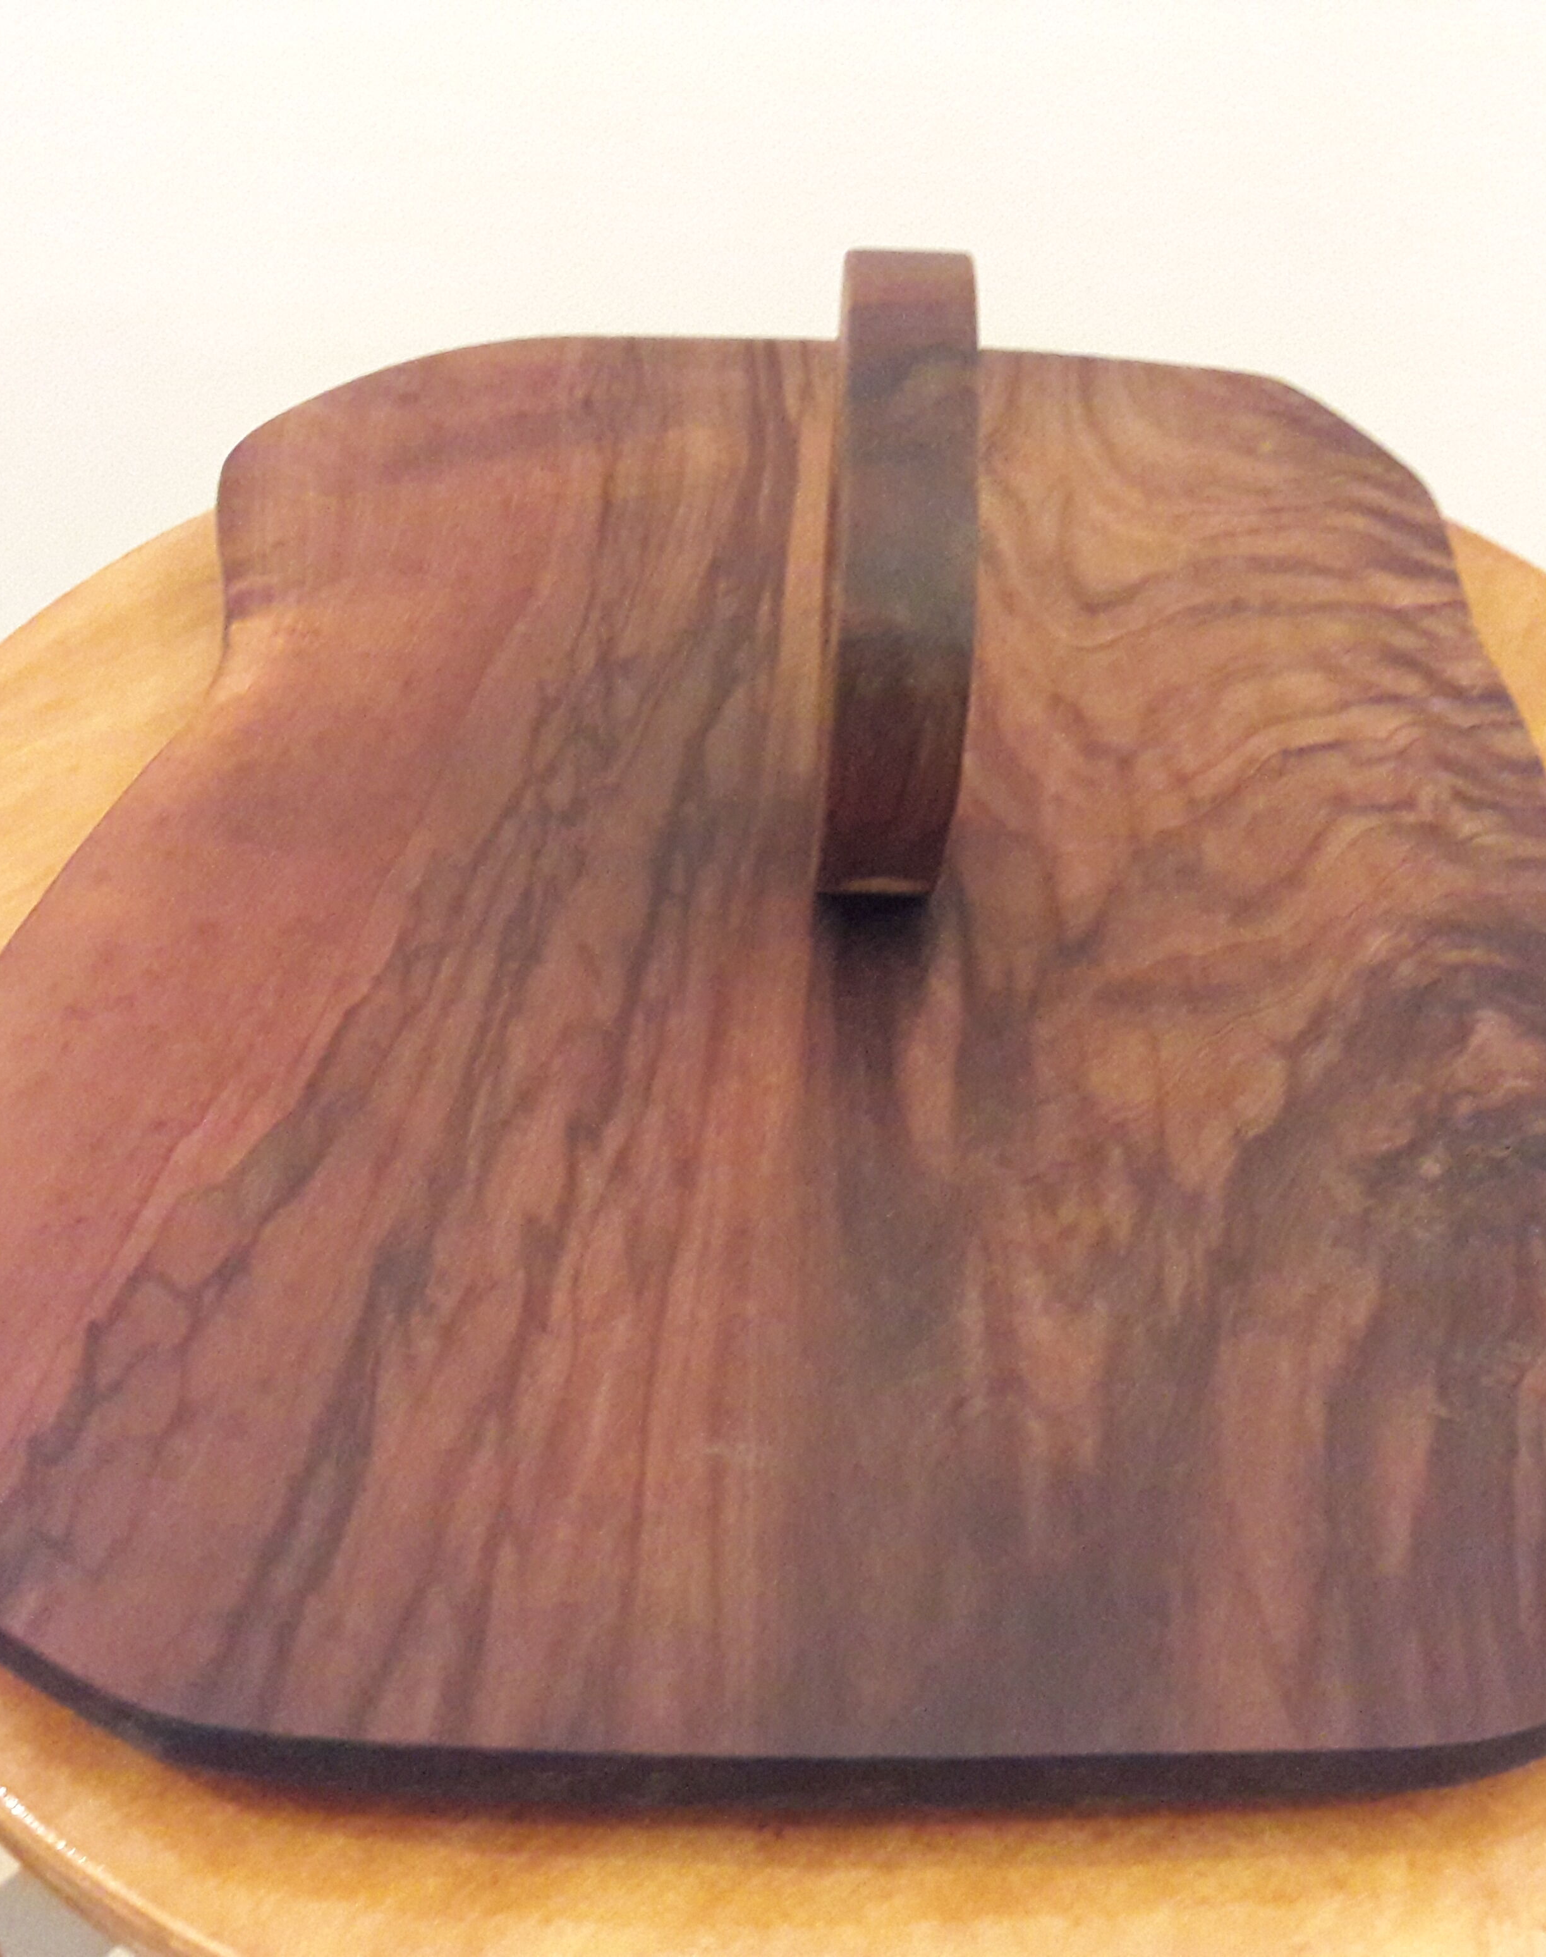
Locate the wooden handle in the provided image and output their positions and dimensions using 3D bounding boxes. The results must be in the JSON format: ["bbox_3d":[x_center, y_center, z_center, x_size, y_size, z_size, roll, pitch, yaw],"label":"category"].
[{"bbox_3d":[0.020,-0.073,0.351,0.020,0.071,0.108,3,47,-1],"label":"wooden handle"}]

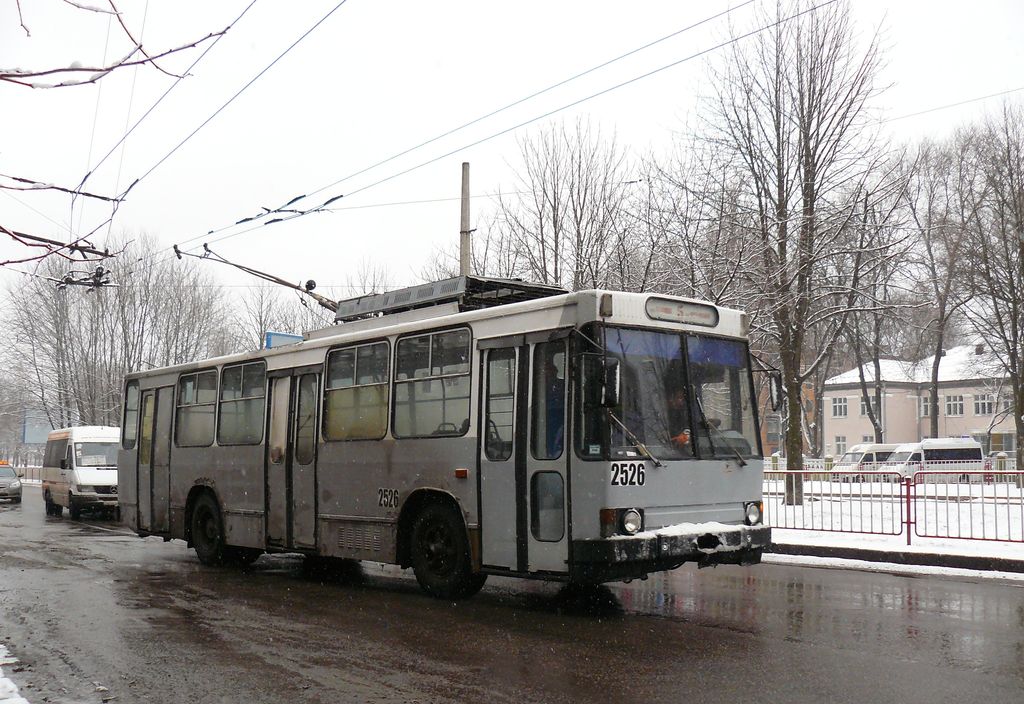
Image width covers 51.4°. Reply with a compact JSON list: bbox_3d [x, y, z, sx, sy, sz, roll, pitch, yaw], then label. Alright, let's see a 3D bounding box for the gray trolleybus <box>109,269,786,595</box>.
[{"bbox_3d":[-1.982,1.259,14.515,2.500,3.400,11.450,5,-8,-40],"label":"gray trolleybus"}]

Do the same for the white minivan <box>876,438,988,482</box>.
[{"bbox_3d":[21.076,5.441,53.500,4.900,2.300,1.850,0,-6,-6],"label":"white minivan"}]

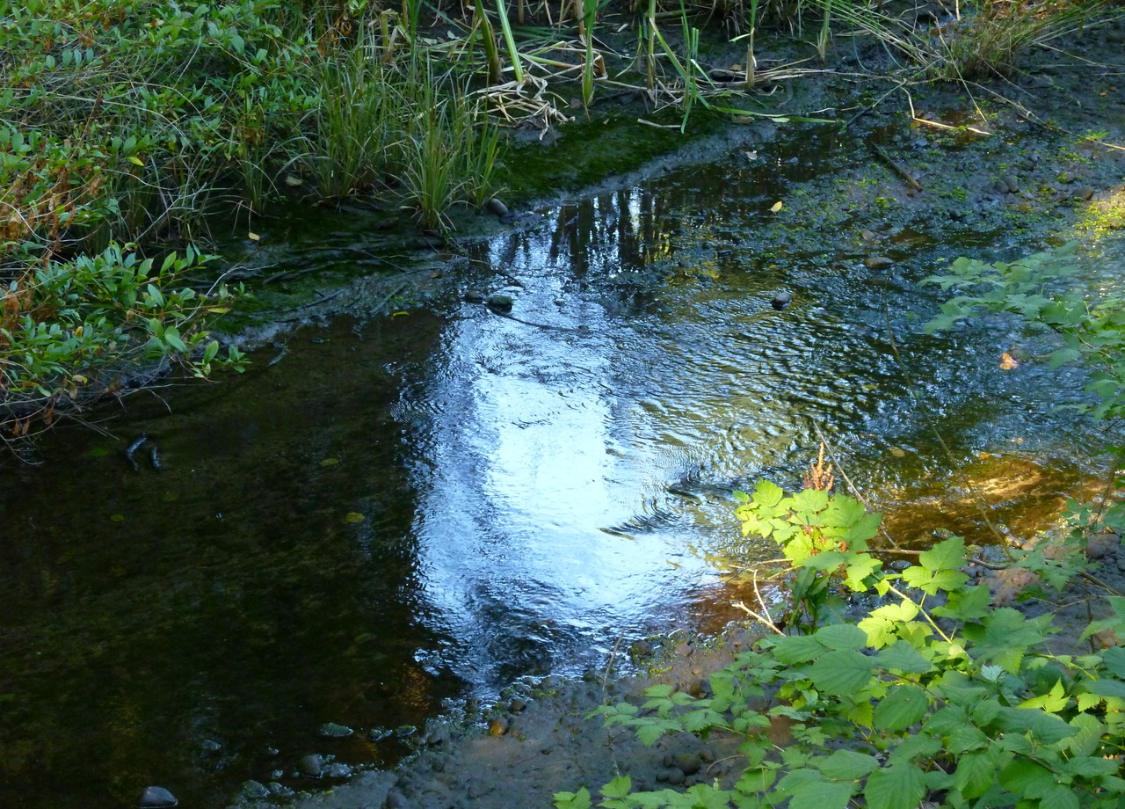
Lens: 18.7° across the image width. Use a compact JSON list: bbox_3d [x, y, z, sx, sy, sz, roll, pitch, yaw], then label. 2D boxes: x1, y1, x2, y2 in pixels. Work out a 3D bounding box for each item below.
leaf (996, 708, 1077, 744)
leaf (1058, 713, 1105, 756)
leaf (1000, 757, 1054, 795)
[{"bbox_3d":[0.617,0.419,4.450,0.112,0.022,0.070,12,37,19],"label":"leaf"},{"bbox_3d":[0.700,0.445,4.600,0.060,0.016,0.072,0,55,6],"label":"leaf"},{"bbox_3d":[0.611,0.489,4.482,0.071,0.018,0.058,-10,46,3],"label":"leaf"}]

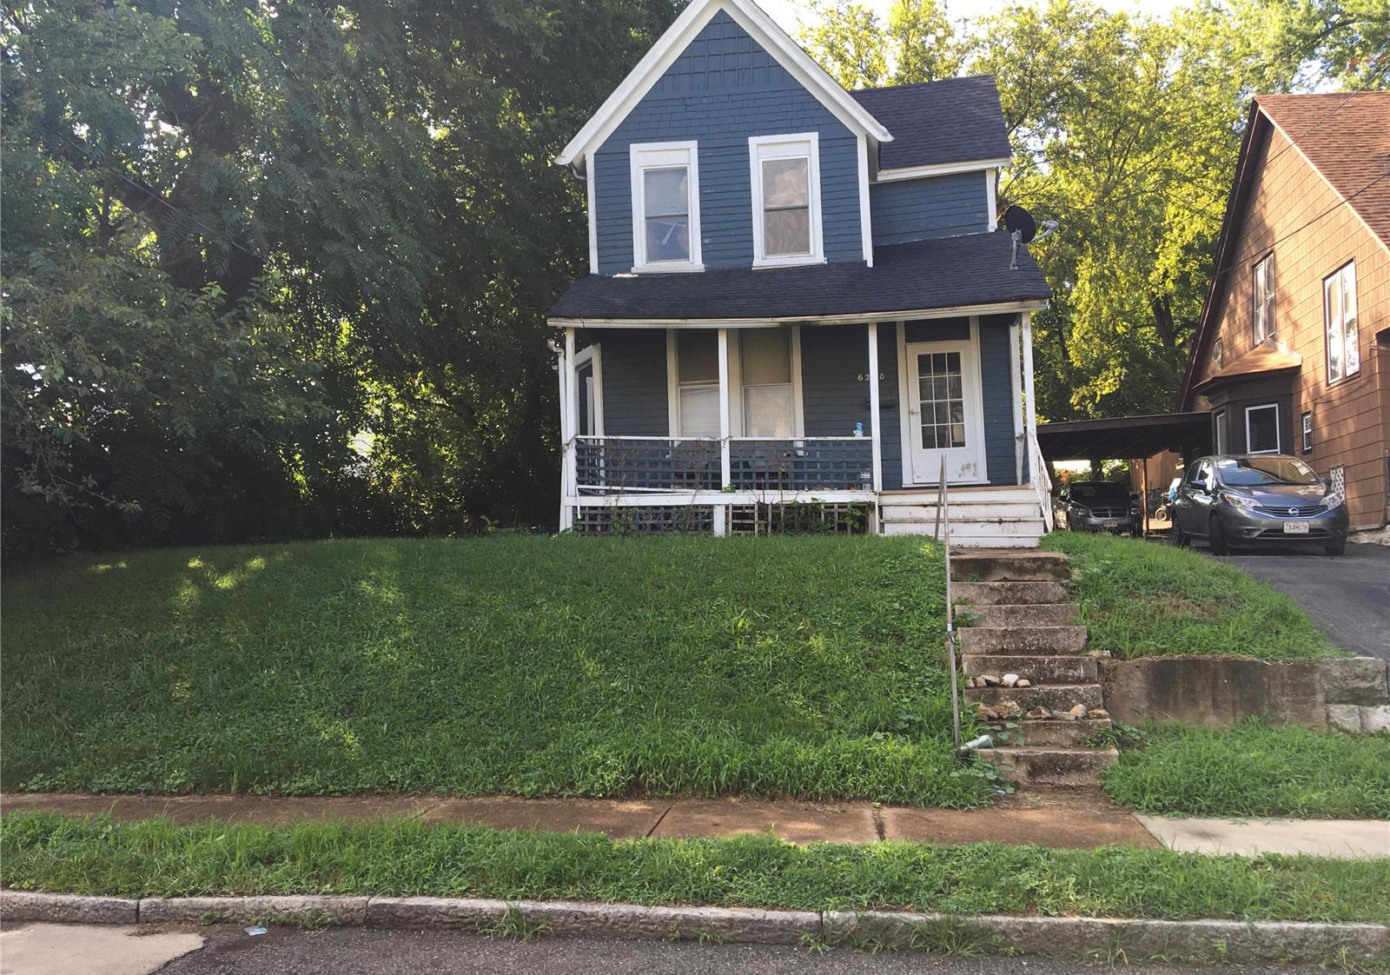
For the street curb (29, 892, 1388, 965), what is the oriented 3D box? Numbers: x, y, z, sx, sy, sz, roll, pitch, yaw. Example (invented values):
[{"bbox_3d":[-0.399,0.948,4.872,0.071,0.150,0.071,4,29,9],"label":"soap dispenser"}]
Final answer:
[{"bbox_3d":[-0.185,1.917,5.139,6.260,0.140,0.180,-1,-5,6],"label":"street curb"}]

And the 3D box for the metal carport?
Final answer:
[{"bbox_3d":[10.315,-0.012,29.814,4.321,2.575,5.800,-2,-6,6],"label":"metal carport"}]

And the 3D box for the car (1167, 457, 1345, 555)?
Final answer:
[{"bbox_3d":[8.270,0.205,17.250,1.700,1.530,4.150,-2,0,11],"label":"car"}]

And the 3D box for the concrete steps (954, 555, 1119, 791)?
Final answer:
[{"bbox_3d":[2.434,1.273,8.755,0.930,1.538,1.880,-2,-6,6],"label":"concrete steps"}]

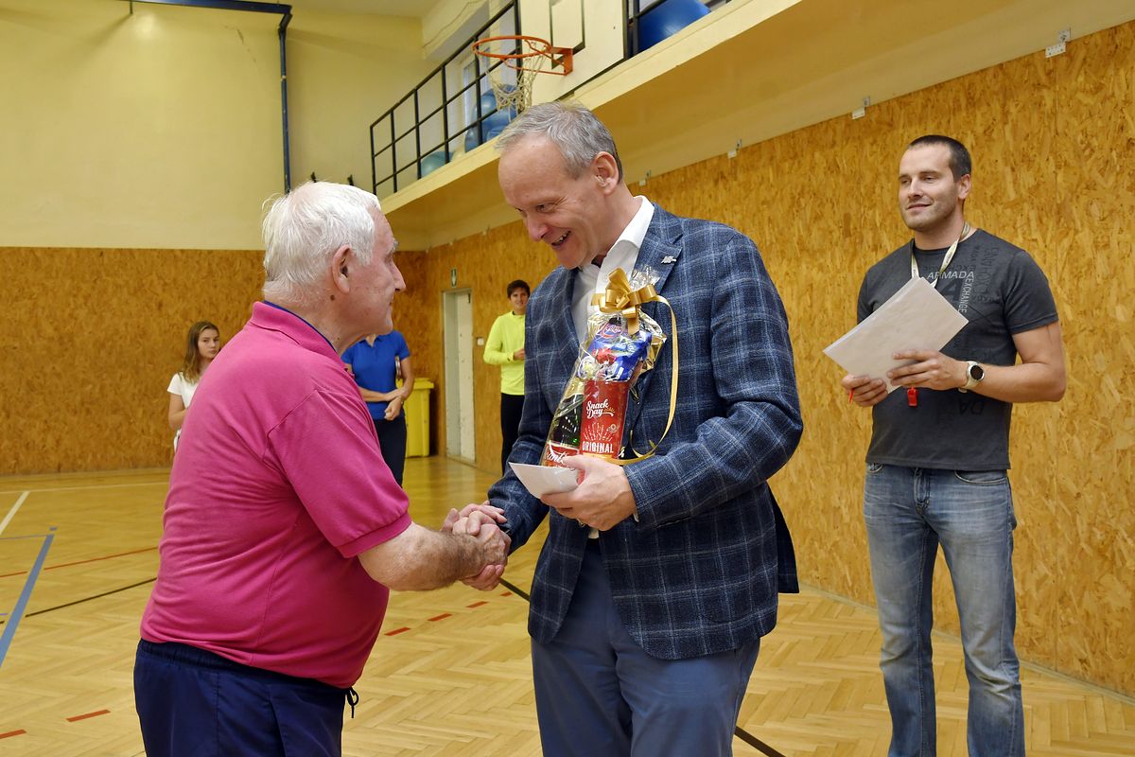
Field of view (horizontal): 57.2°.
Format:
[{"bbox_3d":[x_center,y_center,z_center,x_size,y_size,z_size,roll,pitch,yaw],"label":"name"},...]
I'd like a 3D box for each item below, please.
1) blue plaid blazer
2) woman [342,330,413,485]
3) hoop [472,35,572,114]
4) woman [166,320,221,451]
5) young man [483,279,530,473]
[{"bbox_3d":[0.154,0.077,1.903,0.560,0.798,0.470,1,3,42],"label":"blue plaid blazer"},{"bbox_3d":[-1.182,0.325,6.493,0.480,1.730,0.330,-1,2,-5],"label":"woman"},{"bbox_3d":[-0.268,-1.817,6.355,0.610,0.405,0.472,-2,2,-23],"label":"hoop"},{"bbox_3d":[-2.052,0.456,5.913,0.420,1.550,0.320,-3,3,-30],"label":"woman"},{"bbox_3d":[-0.329,0.193,7.797,0.530,1.855,0.380,-1,2,-3],"label":"young man"}]

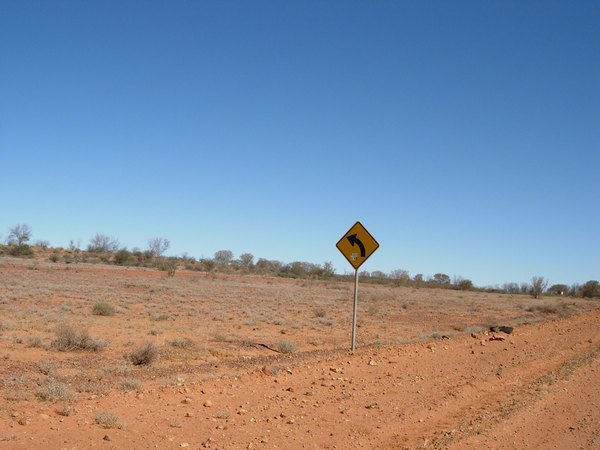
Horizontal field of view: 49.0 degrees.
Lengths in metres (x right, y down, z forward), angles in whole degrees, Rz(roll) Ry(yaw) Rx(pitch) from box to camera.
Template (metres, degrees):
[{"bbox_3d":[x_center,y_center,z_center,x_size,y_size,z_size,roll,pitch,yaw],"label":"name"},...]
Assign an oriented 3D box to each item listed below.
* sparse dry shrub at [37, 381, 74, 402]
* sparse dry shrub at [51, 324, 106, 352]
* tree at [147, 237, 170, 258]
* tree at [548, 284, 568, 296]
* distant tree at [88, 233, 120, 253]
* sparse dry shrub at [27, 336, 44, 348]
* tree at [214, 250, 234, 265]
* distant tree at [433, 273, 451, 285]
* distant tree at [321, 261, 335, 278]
[{"bbox_3d":[-2.728,1.858,7.350,0.411,0.228,0.378,4,-5,-19],"label":"sparse dry shrub"},{"bbox_3d":[-4.159,2.114,12.408,1.052,0.439,0.866,4,-4,-19],"label":"sparse dry shrub"},{"bbox_3d":[-22.556,3.587,105.000,3.711,3.507,3.414,4,-5,-12],"label":"tree"},{"bbox_3d":[56.904,14.419,145.000,4.271,2.642,3.929,1,-5,21],"label":"tree"},{"bbox_3d":[-31.164,2.790,105.000,4.948,3.188,4.552,4,-5,-16],"label":"distant tree"},{"bbox_3d":[-4.971,2.204,12.396,0.338,0.184,0.285,4,-4,-22],"label":"sparse dry shrub"},{"bbox_3d":[-14.901,6.414,130.000,3.947,2.763,3.750,3,-4,0],"label":"tree"},{"bbox_3d":[30.074,11.371,140.000,3.711,2.550,3.414,2,-5,12],"label":"distant tree"},{"bbox_3d":[5.010,8.107,120.000,2.474,3.279,2.276,2,-5,3],"label":"distant tree"}]

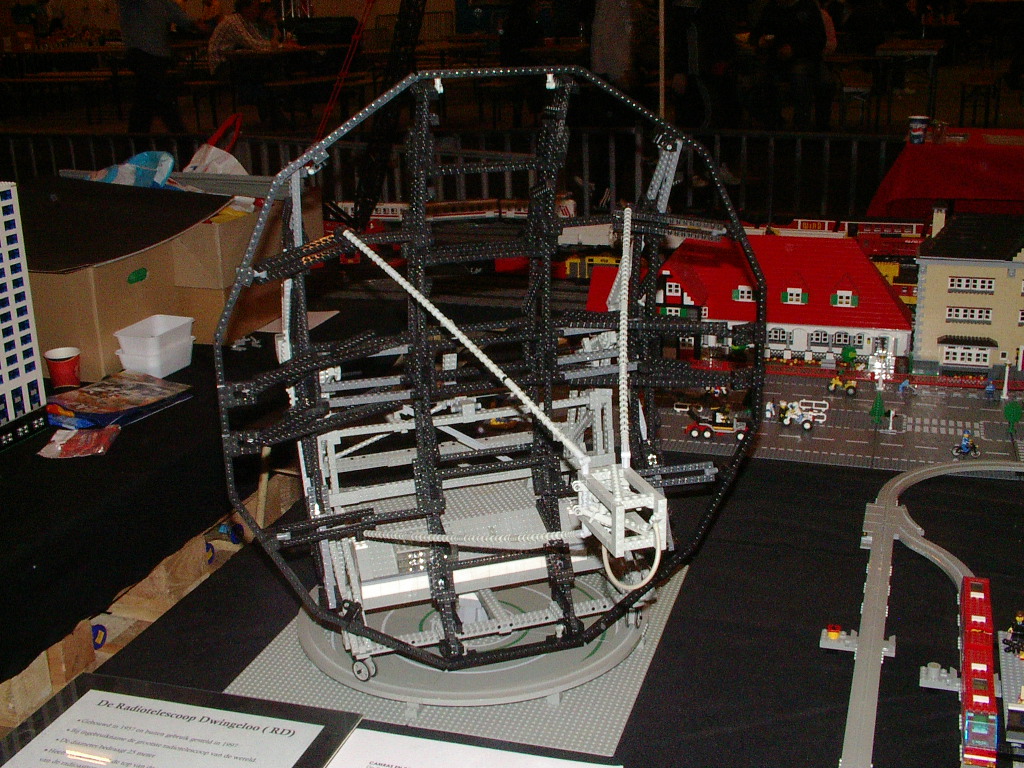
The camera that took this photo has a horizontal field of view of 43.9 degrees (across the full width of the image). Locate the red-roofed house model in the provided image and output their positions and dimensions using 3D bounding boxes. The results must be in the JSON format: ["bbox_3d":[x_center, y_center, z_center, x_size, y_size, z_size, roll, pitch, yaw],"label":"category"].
[{"bbox_3d":[0.572,-0.190,2.894,0.650,0.265,0.205,4,19,17],"label":"red-roofed house model"}]

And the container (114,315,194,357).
[{"bbox_3d":[-0.777,-0.096,2.778,0.113,0.058,0.140,5,19,20],"label":"container"}]

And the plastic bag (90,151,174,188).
[{"bbox_3d":[-1.031,-0.579,3.460,0.240,0.130,0.150,4,19,17],"label":"plastic bag"}]

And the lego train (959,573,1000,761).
[{"bbox_3d":[0.554,0.334,1.516,0.034,0.074,0.336,4,19,18],"label":"lego train"}]

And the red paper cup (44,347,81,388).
[{"bbox_3d":[-0.959,-0.036,2.721,0.075,0.074,0.075,-2,18,1],"label":"red paper cup"}]

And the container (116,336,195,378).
[{"bbox_3d":[-0.775,-0.056,2.791,0.113,0.058,0.140,5,19,20],"label":"container"}]

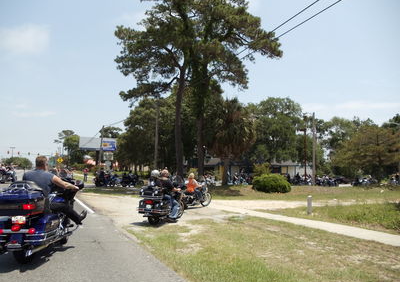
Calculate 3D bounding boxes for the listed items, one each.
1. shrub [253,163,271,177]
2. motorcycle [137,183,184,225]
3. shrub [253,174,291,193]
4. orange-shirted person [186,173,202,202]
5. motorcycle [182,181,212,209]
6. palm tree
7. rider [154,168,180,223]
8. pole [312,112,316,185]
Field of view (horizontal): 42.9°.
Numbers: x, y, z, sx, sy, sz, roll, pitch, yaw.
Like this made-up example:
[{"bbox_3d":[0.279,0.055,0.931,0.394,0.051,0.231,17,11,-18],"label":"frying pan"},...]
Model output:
[{"bbox_3d":[4.839,2.596,40.000,1.500,1.750,1.500,1,-3,0],"label":"shrub"},{"bbox_3d":[-0.988,1.668,13.950,0.920,1.180,2.400,-1,-4,22],"label":"motorcycle"},{"bbox_3d":[4.683,2.784,33.300,2.400,1.250,2.200,1,-3,0],"label":"shrub"},{"bbox_3d":[-0.221,1.866,20.400,0.550,1.130,0.800,-2,-4,35],"label":"orange-shirted person"},{"bbox_3d":[-0.101,2.157,20.500,0.850,1.120,2.250,-2,-4,35],"label":"motorcycle"},{"bbox_3d":[2.918,0.042,43.000,3.700,7.500,3.700,1,-3,0],"label":"palm tree"},{"bbox_3d":[-0.895,1.501,14.000,0.680,1.380,0.850,-1,-4,24],"label":"rider"},{"bbox_3d":[11.036,0.723,49.000,0.240,7.200,0.240,1,-3,0],"label":"pole"}]

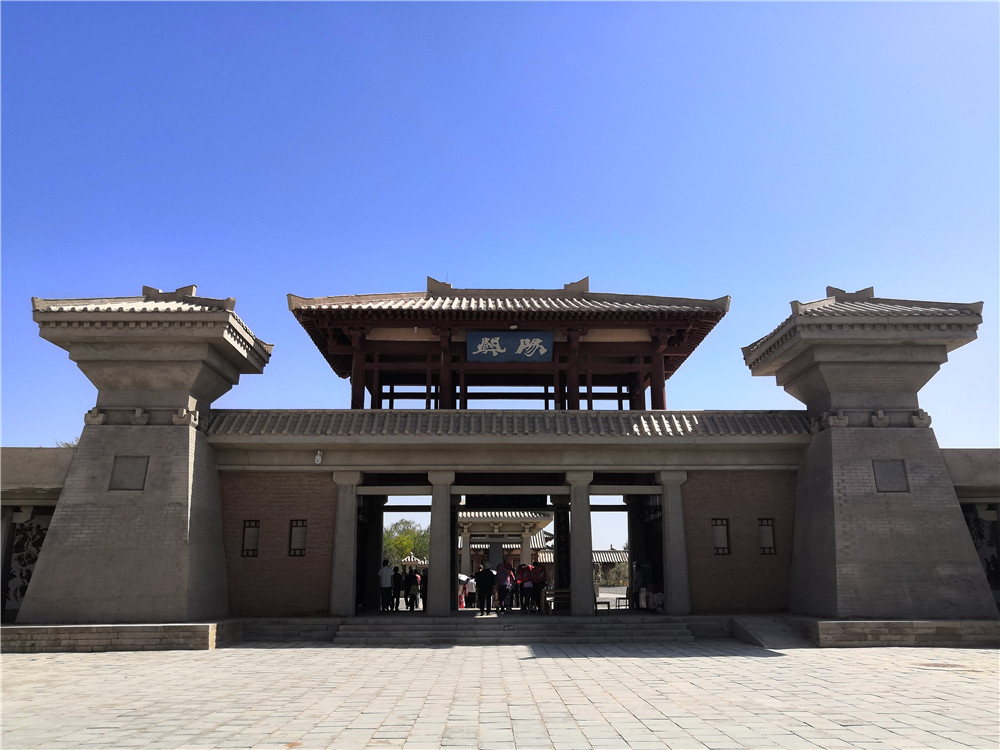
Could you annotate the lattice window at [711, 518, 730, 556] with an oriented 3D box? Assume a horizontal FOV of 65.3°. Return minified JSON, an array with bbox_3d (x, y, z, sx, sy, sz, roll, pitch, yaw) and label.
[{"bbox_3d":[6.949,5.100,24.573,0.550,1.134,0.130,0,-15,-1],"label":"lattice window"}]

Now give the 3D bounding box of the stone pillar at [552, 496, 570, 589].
[{"bbox_3d":[2.426,6.862,30.524,0.760,4.368,0.740,0,-15,-1],"label":"stone pillar"}]

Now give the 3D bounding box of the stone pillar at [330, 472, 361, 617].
[{"bbox_3d":[-4.967,5.455,25.291,0.950,4.511,0.850,0,-15,-1],"label":"stone pillar"}]

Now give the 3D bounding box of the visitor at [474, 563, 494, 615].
[{"bbox_3d":[-0.453,6.654,24.382,0.580,1.640,0.380,0,-15,-1],"label":"visitor"}]

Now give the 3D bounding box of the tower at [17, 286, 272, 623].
[{"bbox_3d":[-10.721,2.093,23.798,5.739,10.239,4.331,0,-15,-1],"label":"tower"}]

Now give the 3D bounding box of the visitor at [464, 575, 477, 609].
[{"bbox_3d":[-1.423,10.650,38.381,0.540,1.600,0.340,0,-15,-1],"label":"visitor"}]

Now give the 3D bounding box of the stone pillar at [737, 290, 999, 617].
[{"bbox_3d":[11.768,2.171,24.944,5.821,10.648,4.465,0,-15,-1],"label":"stone pillar"}]

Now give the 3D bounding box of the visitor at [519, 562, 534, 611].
[{"bbox_3d":[0.934,7.522,27.510,0.550,1.660,0.420,0,-15,-1],"label":"visitor"}]

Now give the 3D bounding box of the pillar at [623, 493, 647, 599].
[{"bbox_3d":[5.388,6.864,30.578,0.760,4.368,0.740,0,-15,-1],"label":"pillar"}]

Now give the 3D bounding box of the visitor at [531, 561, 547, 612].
[{"bbox_3d":[1.357,7.514,27.519,0.550,1.680,0.420,0,-15,-1],"label":"visitor"}]

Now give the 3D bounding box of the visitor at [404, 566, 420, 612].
[{"bbox_3d":[-3.174,7.785,28.300,0.540,1.570,0.420,0,-15,-1],"label":"visitor"}]

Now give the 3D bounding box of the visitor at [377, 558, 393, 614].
[{"bbox_3d":[-4.002,7.443,27.534,0.520,1.760,0.340,0,-15,-1],"label":"visitor"}]

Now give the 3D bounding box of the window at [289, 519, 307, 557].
[{"bbox_3d":[-6.489,5.240,25.022,0.530,1.156,0.130,0,-15,-1],"label":"window"}]

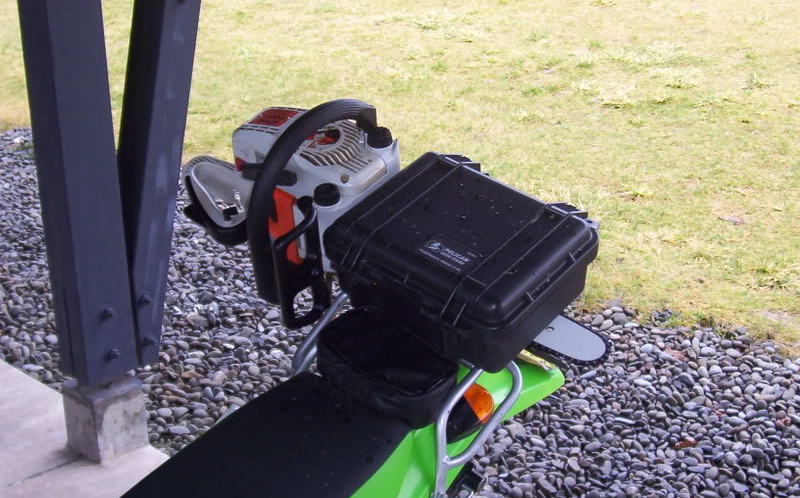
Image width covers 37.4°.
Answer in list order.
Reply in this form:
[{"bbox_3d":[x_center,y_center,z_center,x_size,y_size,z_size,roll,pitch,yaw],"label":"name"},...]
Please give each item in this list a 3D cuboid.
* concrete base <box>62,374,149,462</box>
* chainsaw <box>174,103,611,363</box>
[{"bbox_3d":[-0.800,0.457,3.218,0.154,0.173,0.154,-17,24,-41],"label":"concrete base"},{"bbox_3d":[-0.029,-0.020,1.581,0.655,0.230,0.277,27,49,32],"label":"chainsaw"}]

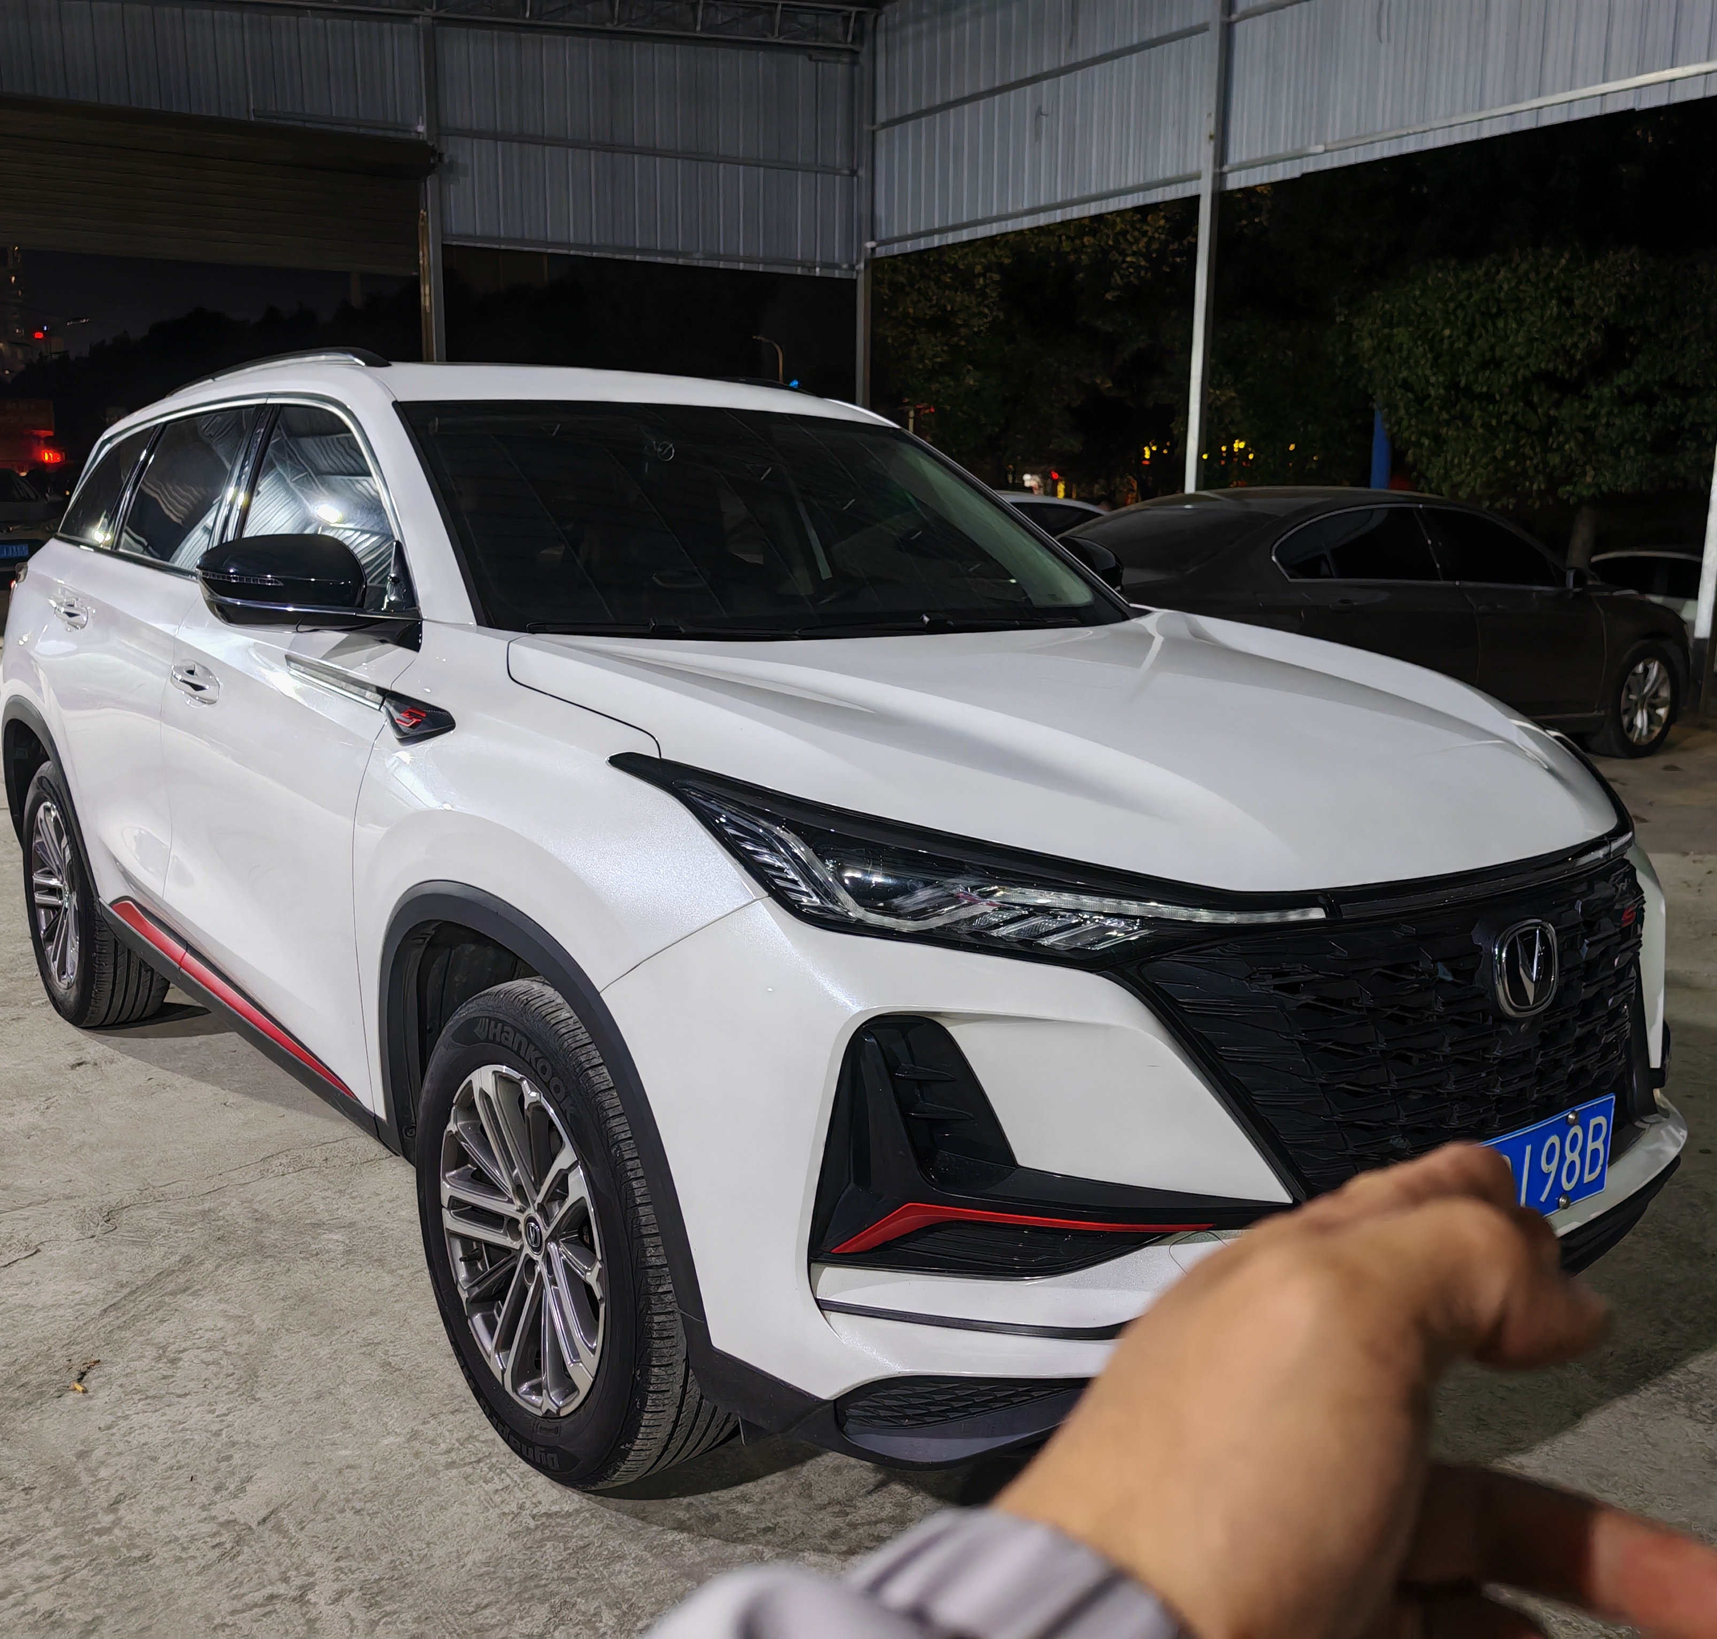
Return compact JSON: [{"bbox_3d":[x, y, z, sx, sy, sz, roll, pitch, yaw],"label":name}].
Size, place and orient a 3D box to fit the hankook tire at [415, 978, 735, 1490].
[{"bbox_3d":[-0.425,0.613,2.492,0.228,0.725,0.725,-7,13,-38],"label":"hankook tire"}]

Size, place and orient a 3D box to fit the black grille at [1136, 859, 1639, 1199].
[{"bbox_3d":[0.807,0.293,2.172,1.200,0.460,0.200,-7,13,-38],"label":"black grille"}]

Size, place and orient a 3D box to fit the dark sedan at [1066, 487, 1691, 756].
[{"bbox_3d":[2.606,-1.023,8.792,4.950,1.480,1.870,-9,15,-38],"label":"dark sedan"}]

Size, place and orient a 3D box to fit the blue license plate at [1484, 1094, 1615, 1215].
[{"bbox_3d":[0.865,0.463,2.123,0.440,0.140,0.012,-7,13,-38],"label":"blue license plate"}]

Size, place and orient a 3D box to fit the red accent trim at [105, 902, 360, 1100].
[{"bbox_3d":[-1.340,0.338,3.427,0.045,0.100,1.520,-7,13,-38],"label":"red accent trim"}]

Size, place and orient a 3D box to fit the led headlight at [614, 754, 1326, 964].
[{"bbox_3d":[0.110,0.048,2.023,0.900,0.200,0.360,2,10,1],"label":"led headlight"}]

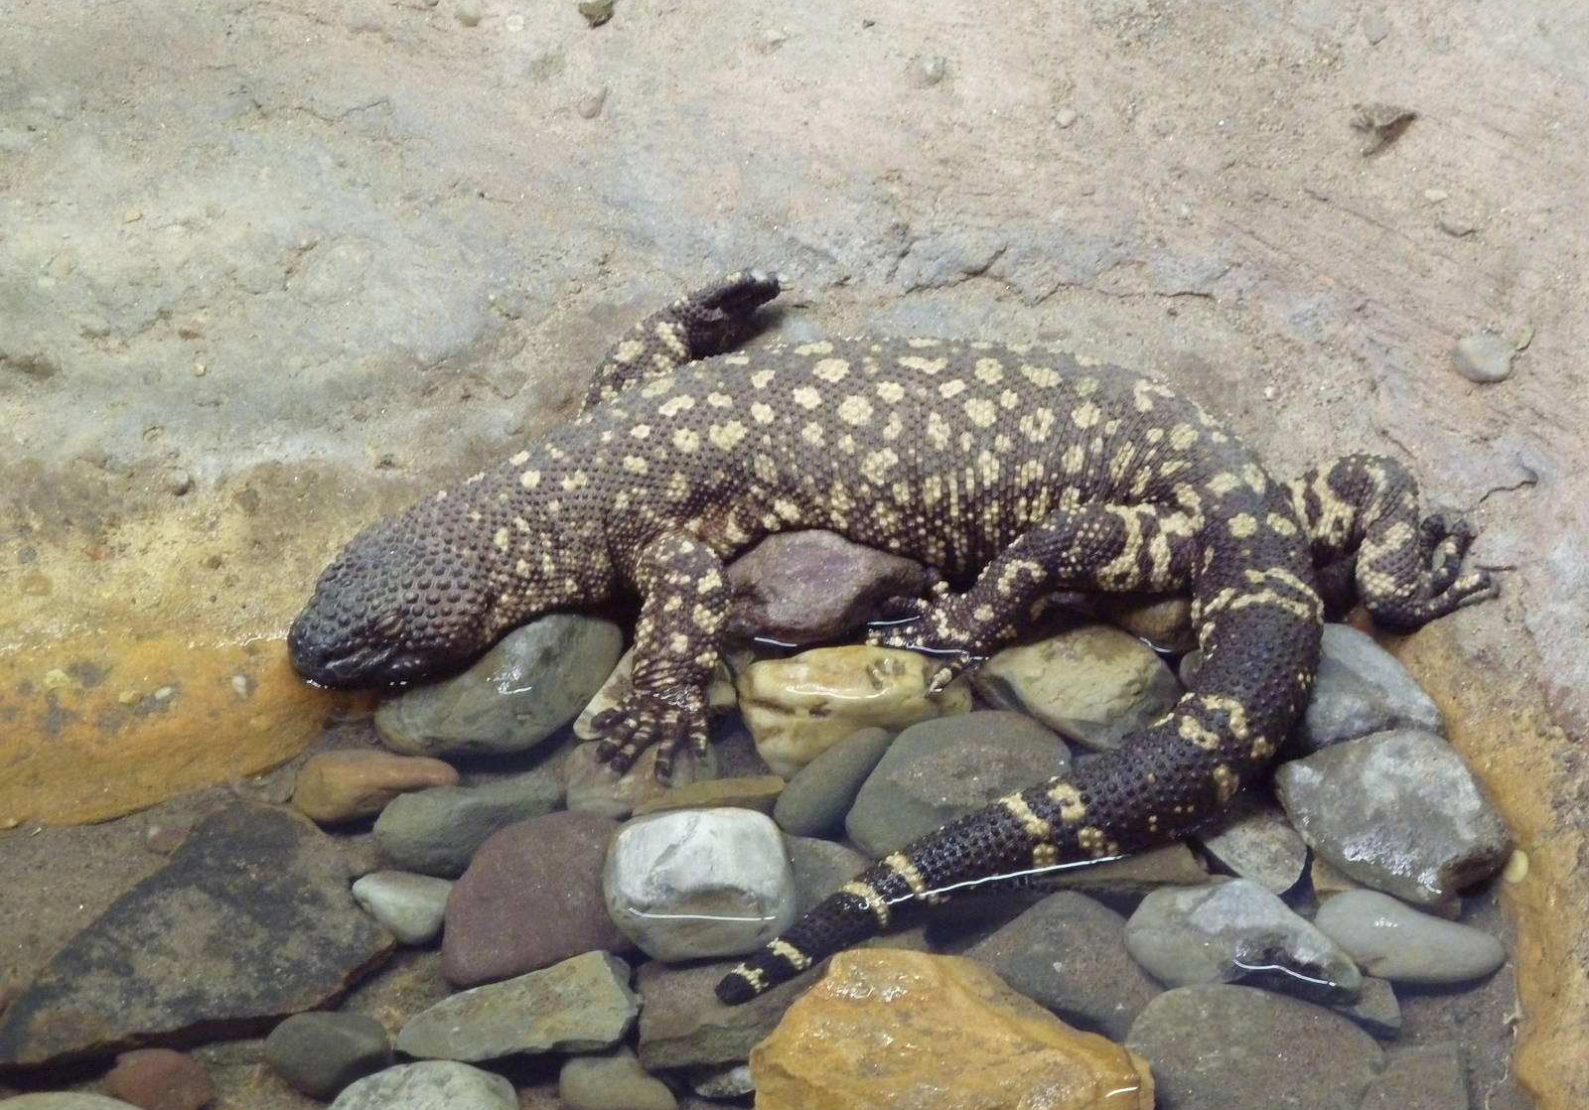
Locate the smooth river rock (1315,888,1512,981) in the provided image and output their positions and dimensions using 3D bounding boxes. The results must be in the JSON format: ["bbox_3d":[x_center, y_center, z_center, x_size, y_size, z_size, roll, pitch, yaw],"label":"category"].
[{"bbox_3d":[0.195,0.121,2.136,0.062,0.021,0.028,14,44,15],"label":"smooth river rock"}]

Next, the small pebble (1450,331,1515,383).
[{"bbox_3d":[0.236,-0.068,2.314,0.022,0.013,0.019,0,42,0],"label":"small pebble"}]

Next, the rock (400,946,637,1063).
[{"bbox_3d":[-0.087,0.141,2.113,0.077,0.019,0.033,-11,43,-12],"label":"rock"}]

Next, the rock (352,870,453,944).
[{"bbox_3d":[-0.124,0.112,2.146,0.035,0.019,0.023,12,43,13],"label":"rock"}]

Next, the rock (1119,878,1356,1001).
[{"bbox_3d":[0.142,0.122,2.135,0.077,0.028,0.037,15,44,16],"label":"rock"}]

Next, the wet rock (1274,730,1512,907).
[{"bbox_3d":[0.193,0.085,2.176,0.070,0.041,0.060,-15,44,-16],"label":"wet rock"}]

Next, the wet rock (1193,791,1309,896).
[{"bbox_3d":[0.147,0.092,2.168,0.039,0.020,0.038,14,44,15],"label":"wet rock"}]

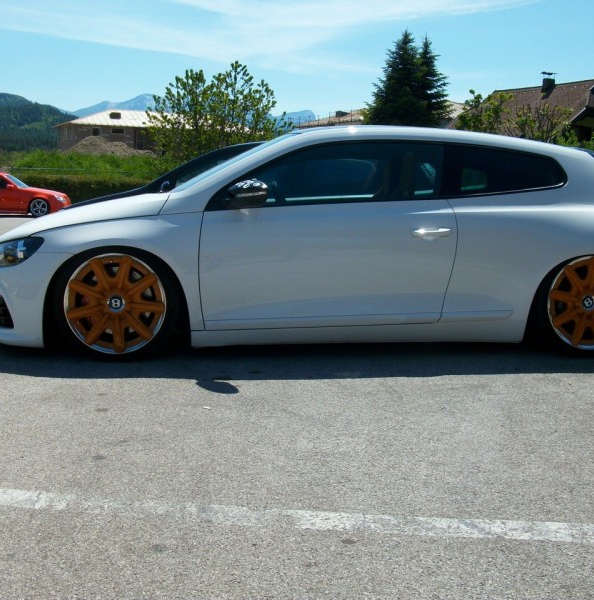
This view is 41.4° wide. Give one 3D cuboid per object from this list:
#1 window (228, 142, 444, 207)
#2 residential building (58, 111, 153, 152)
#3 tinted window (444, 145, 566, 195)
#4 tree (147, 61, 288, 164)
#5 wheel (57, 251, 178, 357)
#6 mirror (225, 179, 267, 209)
[{"bbox_3d":[0.195,-0.676,4.232,1.200,0.385,0.200,0,8,-7],"label":"window"},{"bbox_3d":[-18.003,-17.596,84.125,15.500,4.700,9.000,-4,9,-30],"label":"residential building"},{"bbox_3d":[1.137,-0.707,4.354,0.720,0.320,0.180,0,8,-7],"label":"tinted window"},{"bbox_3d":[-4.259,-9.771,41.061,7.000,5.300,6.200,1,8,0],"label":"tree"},{"bbox_3d":[-0.940,-0.001,4.124,0.640,0.630,0.225,0,8,-7],"label":"wheel"},{"bbox_3d":[-0.243,-0.537,3.991,0.190,0.150,0.220,0,8,-7],"label":"mirror"}]

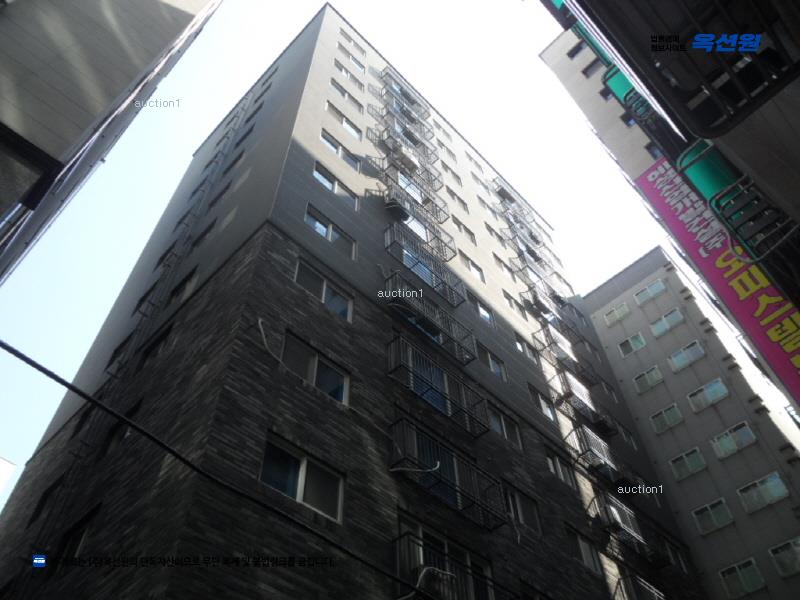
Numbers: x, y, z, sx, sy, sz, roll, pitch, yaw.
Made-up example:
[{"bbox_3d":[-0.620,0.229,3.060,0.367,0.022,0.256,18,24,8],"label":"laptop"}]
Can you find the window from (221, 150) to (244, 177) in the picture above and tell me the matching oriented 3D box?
[{"bbox_3d":[-6.704,-5.408,25.302,1.415,0.938,0.160,-39,-61,24],"label":"window"}]

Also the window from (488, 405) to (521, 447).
[{"bbox_3d":[3.123,3.804,18.810,0.180,1.006,1.510,-39,-61,24],"label":"window"}]

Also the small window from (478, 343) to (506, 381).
[{"bbox_3d":[3.055,2.112,20.838,0.150,1.036,1.484,-39,-61,24],"label":"small window"}]

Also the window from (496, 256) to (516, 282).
[{"bbox_3d":[4.758,-1.386,28.607,1.522,0.966,0.160,38,-63,-26],"label":"window"}]

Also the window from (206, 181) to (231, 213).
[{"bbox_3d":[-6.552,-3.709,22.930,1.316,1.036,0.150,-39,-61,24],"label":"window"}]

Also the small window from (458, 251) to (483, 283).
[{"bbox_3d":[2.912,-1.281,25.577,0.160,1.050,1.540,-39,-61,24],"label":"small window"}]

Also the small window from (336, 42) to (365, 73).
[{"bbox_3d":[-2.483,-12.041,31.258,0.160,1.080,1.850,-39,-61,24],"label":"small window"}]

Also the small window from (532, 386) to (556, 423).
[{"bbox_3d":[5.058,3.697,22.341,0.180,1.006,1.493,-39,-61,24],"label":"small window"}]

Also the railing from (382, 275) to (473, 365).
[{"bbox_3d":[0.969,0.615,19.092,0.529,1.206,3.392,-39,-61,24],"label":"railing"}]

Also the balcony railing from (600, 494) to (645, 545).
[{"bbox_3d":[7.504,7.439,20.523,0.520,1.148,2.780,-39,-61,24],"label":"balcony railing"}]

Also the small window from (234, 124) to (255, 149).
[{"bbox_3d":[-6.787,-7.096,27.533,1.415,0.938,0.160,-39,-61,24],"label":"small window"}]

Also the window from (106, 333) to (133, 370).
[{"bbox_3d":[-8.922,1.675,19.979,1.259,0.983,0.160,-39,-61,24],"label":"window"}]

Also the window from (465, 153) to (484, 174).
[{"bbox_3d":[4.516,-8.160,37.882,0.150,1.036,1.484,-39,-61,24],"label":"window"}]

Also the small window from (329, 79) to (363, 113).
[{"bbox_3d":[-2.303,-8.641,26.680,1.844,1.031,0.160,38,-63,-26],"label":"small window"}]

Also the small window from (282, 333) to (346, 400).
[{"bbox_3d":[-1.830,1.524,13.356,0.180,1.013,1.836,-39,-61,24],"label":"small window"}]

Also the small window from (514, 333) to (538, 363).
[{"bbox_3d":[4.925,1.992,24.144,1.522,0.966,0.160,38,-63,-26],"label":"small window"}]

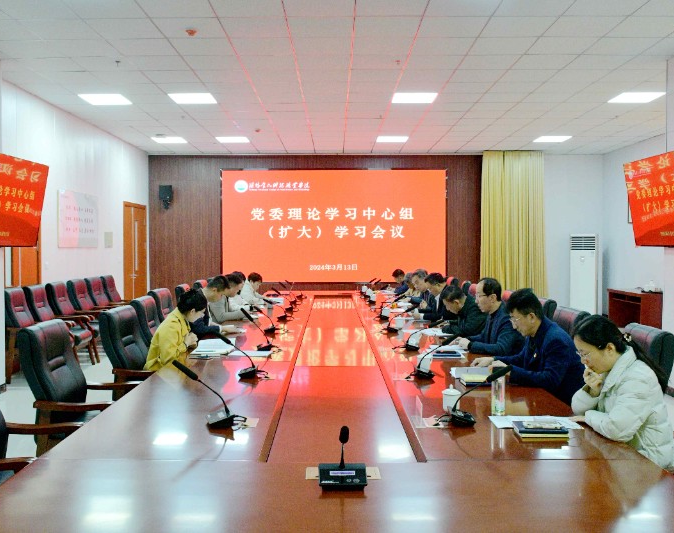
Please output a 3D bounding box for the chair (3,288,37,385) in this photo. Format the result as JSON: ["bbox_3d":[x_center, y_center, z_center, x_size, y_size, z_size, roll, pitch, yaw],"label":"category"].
[{"bbox_3d":[-3.540,0.797,7.140,0.700,1.100,0.610,0,1,0],"label":"chair"}]

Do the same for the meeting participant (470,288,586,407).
[{"bbox_3d":[1.236,0.796,3.811,0.800,1.330,0.540,0,2,0],"label":"meeting participant"}]

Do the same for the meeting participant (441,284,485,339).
[{"bbox_3d":[1.215,0.730,5.235,0.780,1.200,0.520,0,2,0],"label":"meeting participant"}]

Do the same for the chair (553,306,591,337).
[{"bbox_3d":[1.508,0.870,4.614,0.720,1.080,0.620,0,2,0],"label":"chair"}]

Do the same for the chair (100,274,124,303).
[{"bbox_3d":[-3.729,0.662,10.422,0.680,1.000,0.620,0,2,0],"label":"chair"}]

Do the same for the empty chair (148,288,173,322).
[{"bbox_3d":[-1.668,0.826,6.849,0.680,1.080,0.600,0,2,0],"label":"empty chair"}]

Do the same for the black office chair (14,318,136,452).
[{"bbox_3d":[-1.604,0.923,3.910,0.700,1.080,0.610,0,2,0],"label":"black office chair"}]

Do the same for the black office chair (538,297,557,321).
[{"bbox_3d":[1.604,0.814,5.440,0.700,1.020,0.630,0,2,0],"label":"black office chair"}]

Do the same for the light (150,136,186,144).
[{"bbox_3d":[-3.394,-2.552,12.021,0.600,0.060,0.600,0,2,0],"label":"light"}]

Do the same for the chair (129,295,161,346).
[{"bbox_3d":[-1.567,0.859,5.830,0.680,1.080,0.600,0,2,0],"label":"chair"}]

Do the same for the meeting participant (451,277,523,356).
[{"bbox_3d":[1.210,0.750,4.620,0.680,1.320,0.540,0,1,0],"label":"meeting participant"}]

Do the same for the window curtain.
[{"bbox_3d":[3.986,-0.781,13.559,1.500,3.600,0.200,0,2,0],"label":"window curtain"}]

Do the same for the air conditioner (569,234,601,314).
[{"bbox_3d":[5.163,0.243,12.471,0.530,1.780,0.370,2,3,44],"label":"air conditioner"}]

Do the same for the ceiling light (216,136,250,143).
[{"bbox_3d":[-1.962,-2.387,11.323,0.590,0.050,0.580,0,2,0],"label":"ceiling light"}]

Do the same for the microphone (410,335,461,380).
[{"bbox_3d":[0.558,0.514,3.422,0.290,0.230,0.140,0,2,0],"label":"microphone"}]

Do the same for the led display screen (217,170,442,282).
[{"bbox_3d":[-0.045,-0.877,12.728,4.800,2.400,0.100,0,2,0],"label":"led display screen"}]

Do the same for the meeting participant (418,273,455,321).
[{"bbox_3d":[1.210,0.720,6.600,0.660,1.280,0.540,0,1,0],"label":"meeting participant"}]

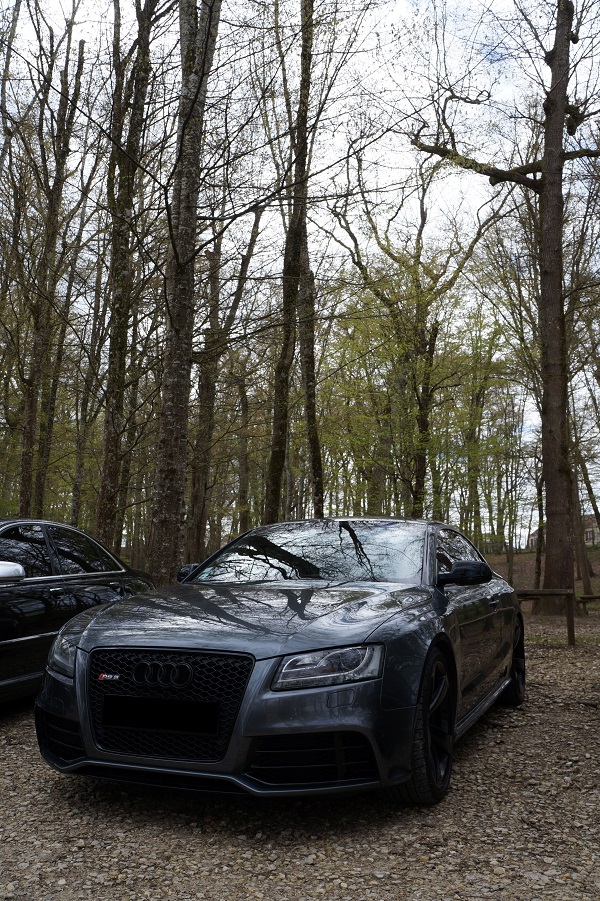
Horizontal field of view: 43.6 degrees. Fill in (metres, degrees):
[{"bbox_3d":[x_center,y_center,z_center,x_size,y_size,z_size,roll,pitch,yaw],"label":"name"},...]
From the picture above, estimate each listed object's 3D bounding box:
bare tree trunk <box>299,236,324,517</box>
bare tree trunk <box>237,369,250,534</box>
[{"bbox_3d":[0.344,-1.189,22.482,0.680,11.360,0.500,0,-9,0],"label":"bare tree trunk"},{"bbox_3d":[-2.047,1.043,27.186,0.420,8.280,0.380,0,-9,0],"label":"bare tree trunk"}]

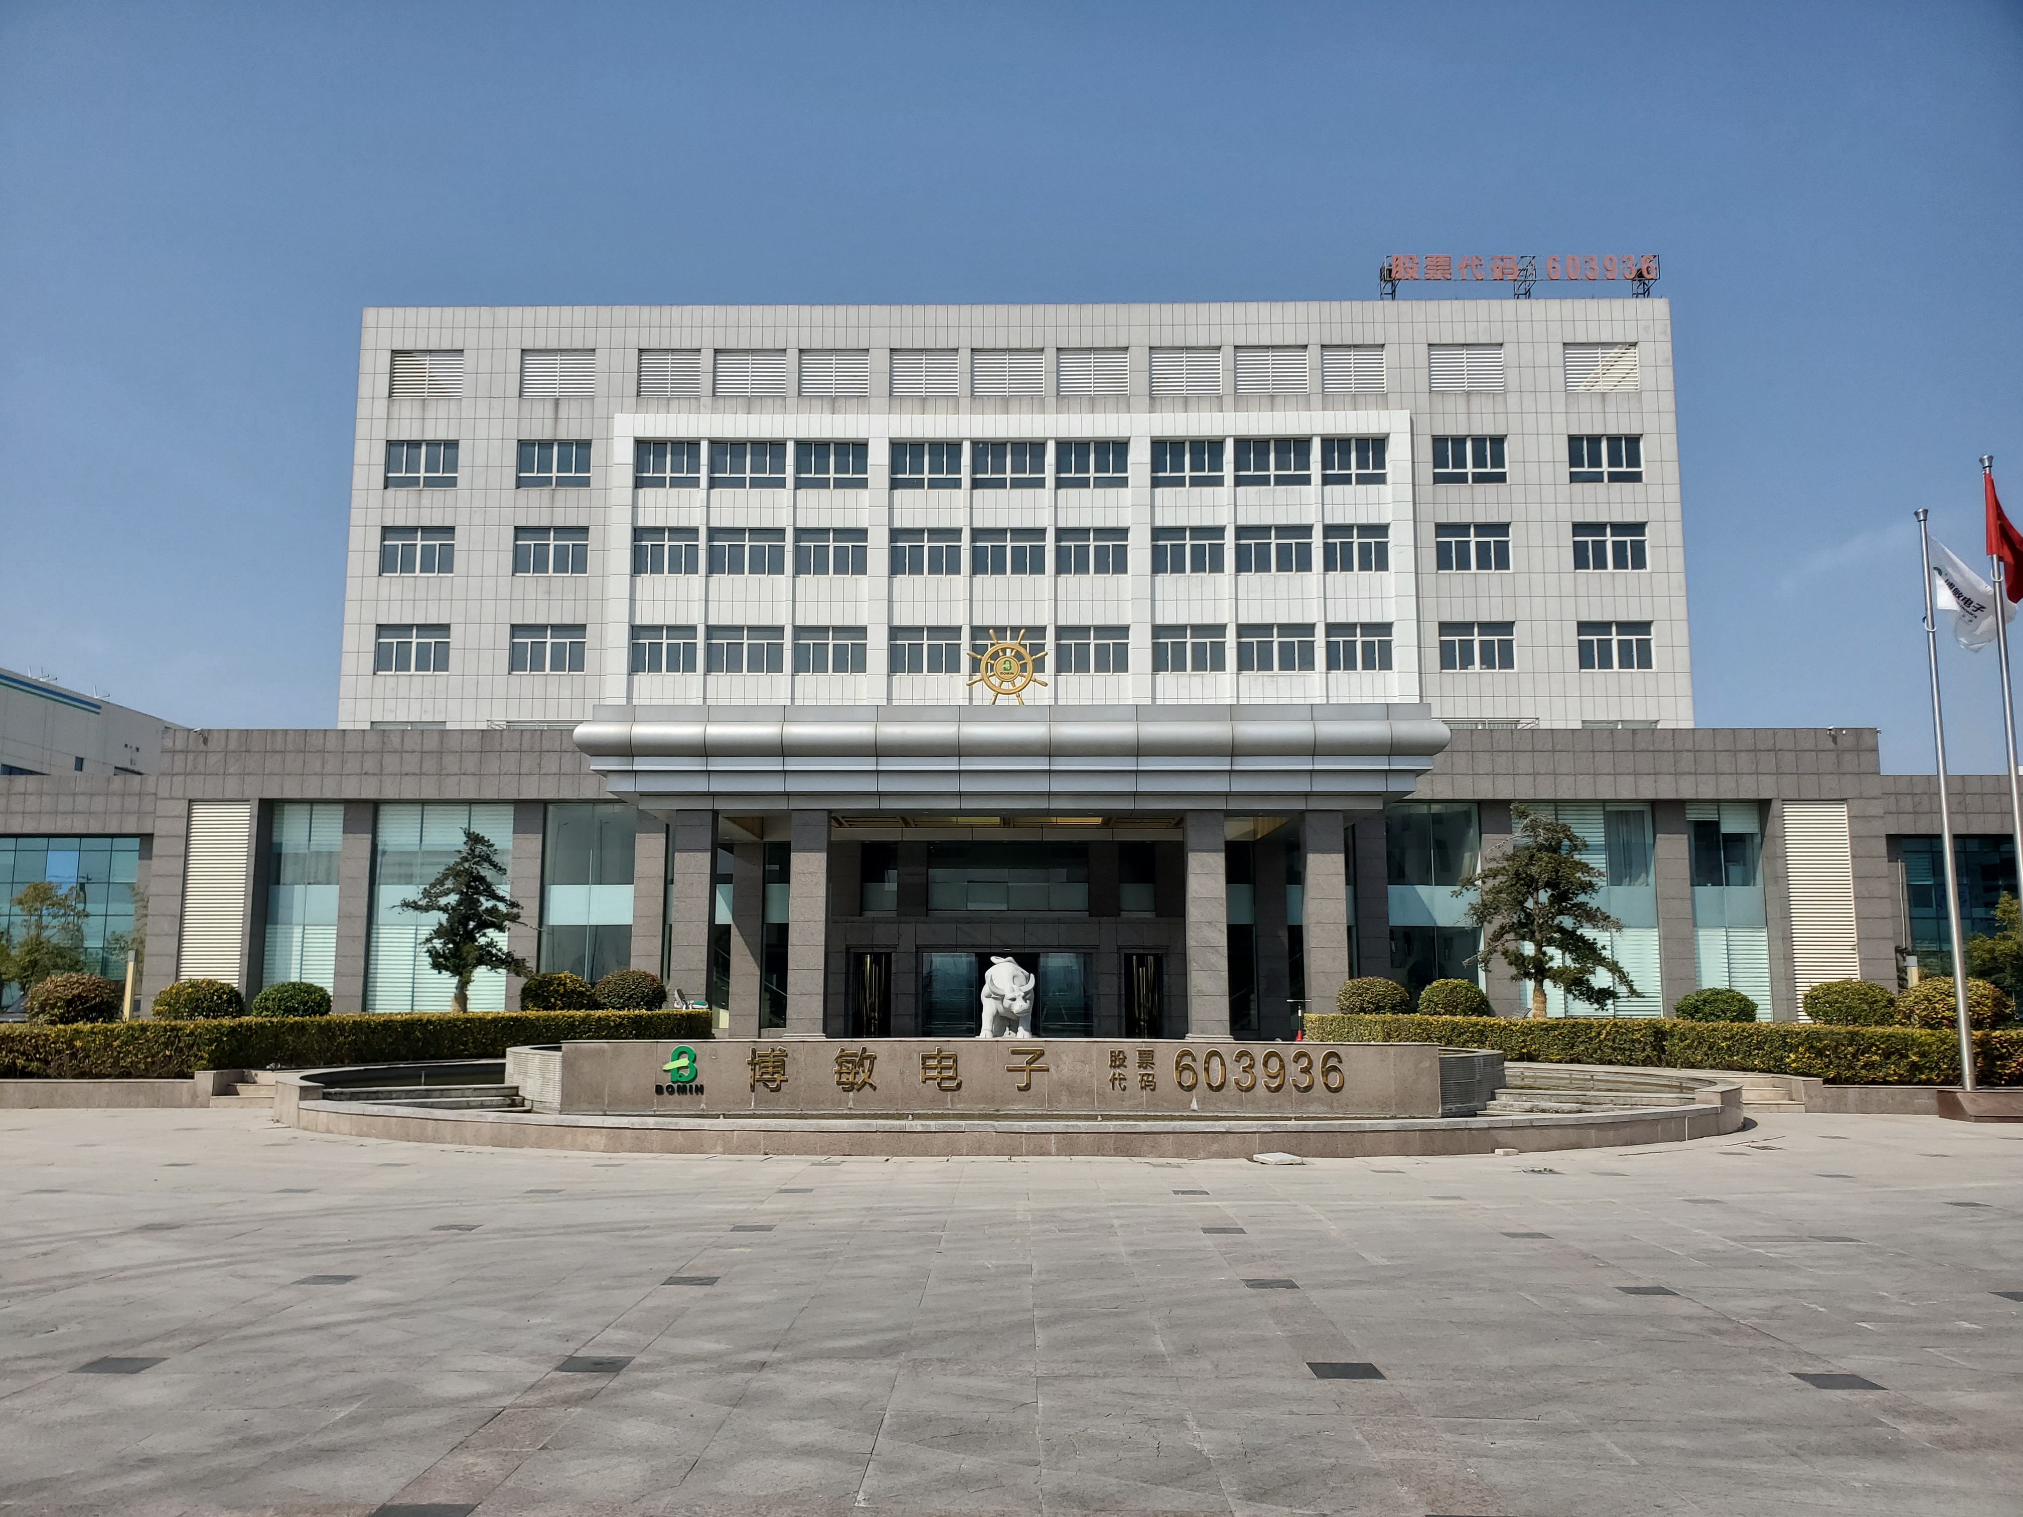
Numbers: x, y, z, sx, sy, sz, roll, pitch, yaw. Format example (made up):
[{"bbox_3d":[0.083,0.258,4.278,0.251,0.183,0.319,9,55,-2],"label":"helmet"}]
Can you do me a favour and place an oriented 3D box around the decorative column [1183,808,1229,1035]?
[{"bbox_3d":[4.909,4.351,38.310,0.970,5.990,0.970,0,-8,1],"label":"decorative column"}]

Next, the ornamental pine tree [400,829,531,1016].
[{"bbox_3d":[-11.165,3.585,31.061,2.737,4.310,2.600,0,-8,1],"label":"ornamental pine tree"}]

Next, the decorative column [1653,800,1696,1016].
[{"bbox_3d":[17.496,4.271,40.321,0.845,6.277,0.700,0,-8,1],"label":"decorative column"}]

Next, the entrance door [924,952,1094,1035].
[{"bbox_3d":[-0.113,6.778,43.286,5.000,2.460,0.150,0,-8,1],"label":"entrance door"}]

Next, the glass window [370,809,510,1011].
[{"bbox_3d":[-17.619,4.754,47.183,4.400,6.730,0.150,0,-8,1],"label":"glass window"}]

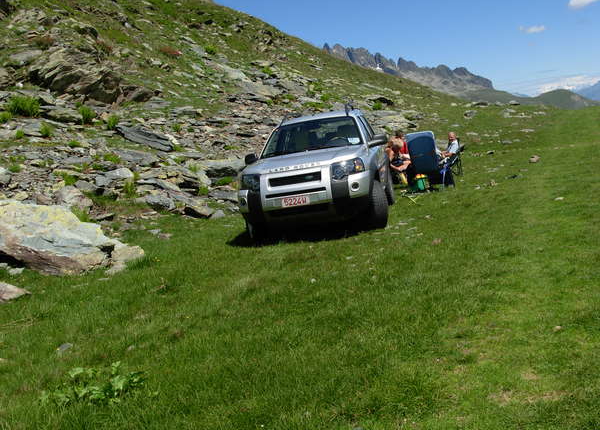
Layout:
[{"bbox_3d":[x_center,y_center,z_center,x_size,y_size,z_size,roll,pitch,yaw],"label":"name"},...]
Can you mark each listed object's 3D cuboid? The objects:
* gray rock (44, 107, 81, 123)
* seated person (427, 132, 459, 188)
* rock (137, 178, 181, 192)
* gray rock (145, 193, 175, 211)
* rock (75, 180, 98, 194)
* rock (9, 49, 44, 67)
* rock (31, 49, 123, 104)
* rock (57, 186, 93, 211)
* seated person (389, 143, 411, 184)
[{"bbox_3d":[-5.589,-2.365,15.500,0.830,0.340,0.600,-6,9,-19],"label":"gray rock"},{"bbox_3d":[3.094,-1.183,14.300,0.800,1.150,0.580,-4,10,-23],"label":"seated person"},{"bbox_3d":[-2.642,-0.551,12.300,0.805,0.230,0.500,-5,9,-12],"label":"rock"},{"bbox_3d":[-2.496,-0.240,11.700,0.522,0.300,0.420,-5,9,-12],"label":"gray rock"},{"bbox_3d":[-3.533,-0.455,10.900,0.390,0.200,0.300,0,9,0],"label":"rock"},{"bbox_3d":[-8.126,-4.663,19.500,0.986,0.420,0.750,-6,9,-21],"label":"rock"},{"bbox_3d":[-6.067,-3.770,17.800,2.500,1.300,1.500,-1,9,-9],"label":"rock"},{"bbox_3d":[-3.800,-0.278,11.100,0.595,0.370,0.480,-6,9,-19],"label":"rock"},{"bbox_3d":[2.069,-1.092,13.700,0.650,0.920,0.500,7,11,36],"label":"seated person"}]

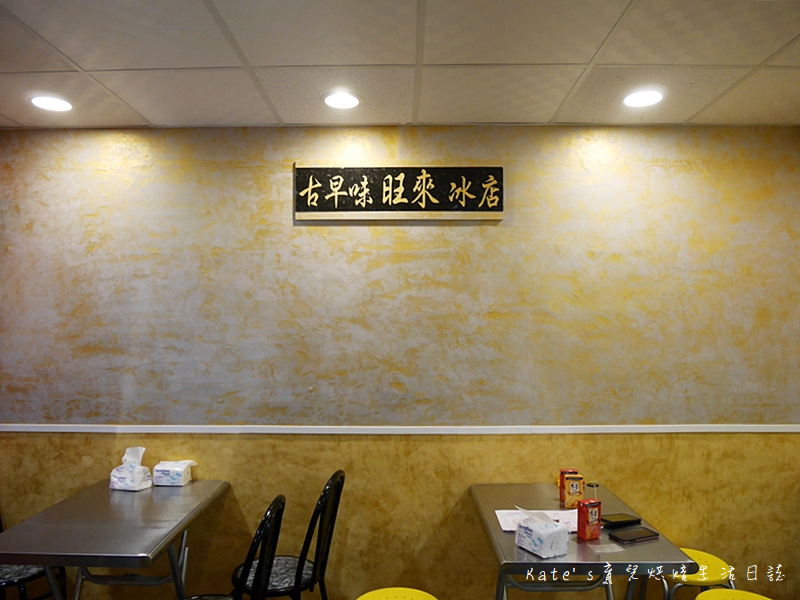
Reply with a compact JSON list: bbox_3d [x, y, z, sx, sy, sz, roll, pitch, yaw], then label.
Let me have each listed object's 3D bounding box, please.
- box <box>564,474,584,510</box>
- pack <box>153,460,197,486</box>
[{"bbox_3d":[0.658,0.724,2.271,0.064,0.114,0.045,0,-3,7],"label":"box"},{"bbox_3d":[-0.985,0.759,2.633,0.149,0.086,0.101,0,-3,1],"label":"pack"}]

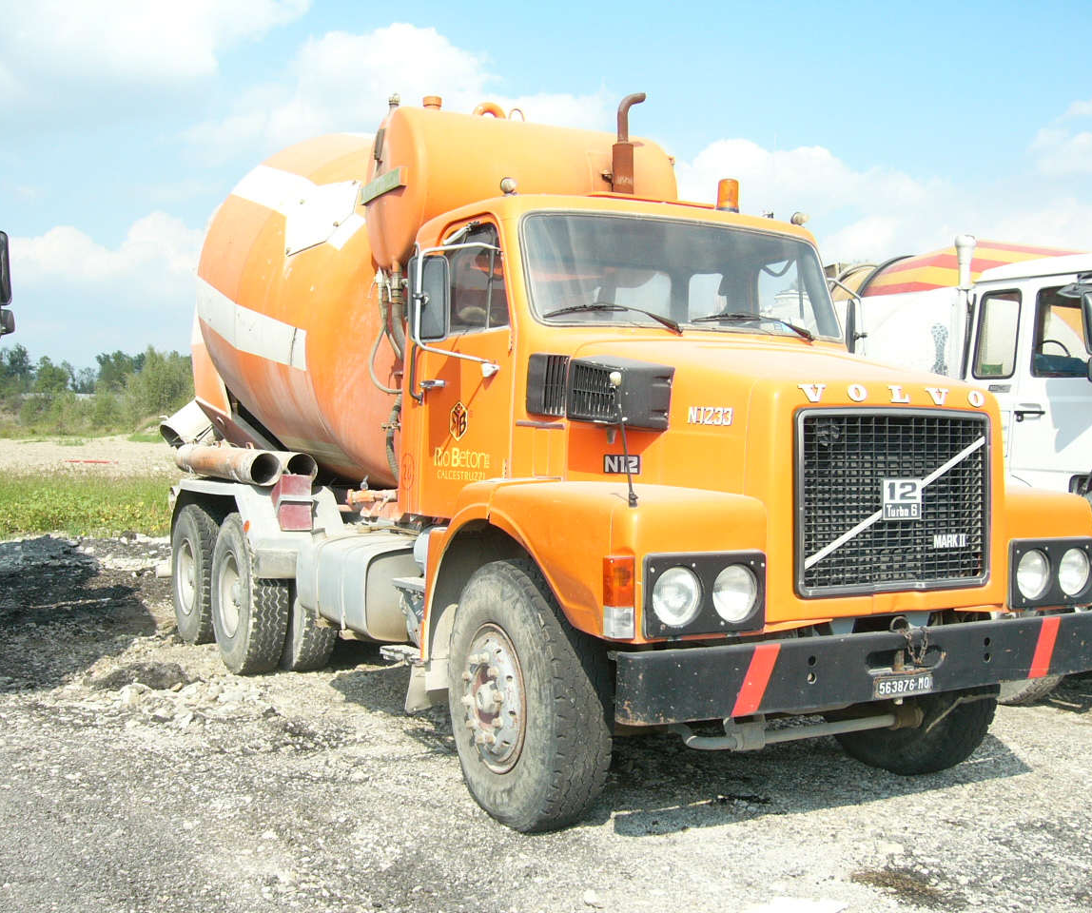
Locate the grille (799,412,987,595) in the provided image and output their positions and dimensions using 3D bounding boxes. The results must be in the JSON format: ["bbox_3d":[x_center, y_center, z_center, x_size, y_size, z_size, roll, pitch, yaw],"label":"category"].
[{"bbox_3d":[1.265,0.162,4.494,0.950,0.665,0.080,0,0,-28],"label":"grille"}]

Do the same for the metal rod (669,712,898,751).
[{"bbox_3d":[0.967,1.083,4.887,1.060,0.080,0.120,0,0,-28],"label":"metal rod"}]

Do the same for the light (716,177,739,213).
[{"bbox_3d":[0.895,-1.278,6.050,0.108,0.172,0.108,0,0,0],"label":"light"}]

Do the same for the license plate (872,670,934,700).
[{"bbox_3d":[1.334,0.849,4.567,0.280,0.068,0.015,0,0,-29],"label":"license plate"}]

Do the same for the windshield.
[{"bbox_3d":[0.689,-0.800,5.566,1.690,0.540,0.180,0,-18,-28],"label":"windshield"}]

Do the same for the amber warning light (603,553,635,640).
[{"bbox_3d":[0.237,0.460,4.005,0.080,0.270,0.100,0,0,-28],"label":"amber warning light"}]

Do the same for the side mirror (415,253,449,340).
[{"bbox_3d":[-0.496,-0.675,5.260,0.185,0.370,0.065,0,0,-12],"label":"side mirror"}]

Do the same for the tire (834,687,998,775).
[{"bbox_3d":[1.644,0.960,5.875,0.290,1.090,1.090,0,0,-28],"label":"tire"}]

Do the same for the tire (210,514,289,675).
[{"bbox_3d":[-2.039,0.939,8.469,0.280,1.080,1.080,0,0,-29],"label":"tire"}]

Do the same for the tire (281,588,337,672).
[{"bbox_3d":[-1.749,0.940,8.627,0.280,1.080,1.080,0,0,-29],"label":"tire"}]

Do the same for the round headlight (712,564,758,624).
[{"bbox_3d":[0.626,0.462,4.157,0.195,0.195,0.090,0,0,-28],"label":"round headlight"}]

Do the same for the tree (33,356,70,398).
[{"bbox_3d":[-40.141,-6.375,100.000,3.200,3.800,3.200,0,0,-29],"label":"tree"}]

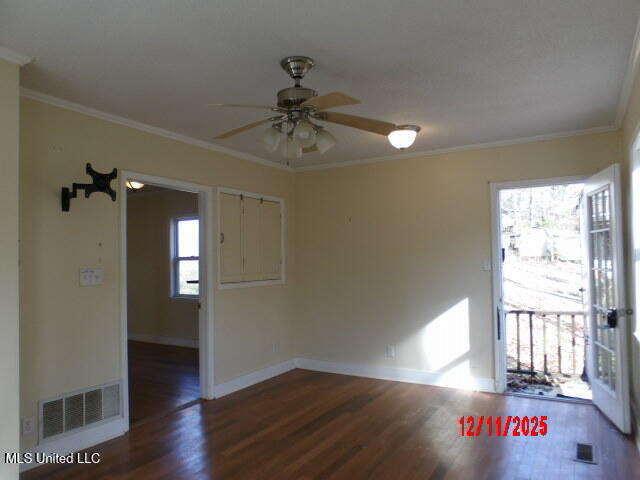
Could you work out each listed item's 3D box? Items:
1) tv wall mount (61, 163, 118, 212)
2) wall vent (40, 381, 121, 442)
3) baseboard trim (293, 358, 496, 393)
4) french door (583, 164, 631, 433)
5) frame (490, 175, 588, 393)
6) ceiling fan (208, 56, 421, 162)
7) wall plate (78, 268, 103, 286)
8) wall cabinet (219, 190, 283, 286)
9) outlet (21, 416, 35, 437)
[{"bbox_3d":[-1.656,-0.366,3.180,0.350,0.300,0.230,-2,-2,31],"label":"tv wall mount"},{"bbox_3d":[-1.732,1.265,3.275,0.025,0.300,0.630,-2,-2,31],"label":"wall vent"},{"bbox_3d":[0.729,1.501,5.037,2.390,0.130,0.020,-2,-2,31],"label":"baseboard trim"},{"bbox_3d":[2.384,0.458,3.709,0.045,2.030,0.710,-2,-2,15],"label":"french door"},{"bbox_3d":[2.146,0.462,4.269,0.890,2.100,0.130,-2,-2,31],"label":"frame"},{"bbox_3d":[-0.142,-0.766,2.602,1.190,0.610,1.190,-2,-2,31],"label":"ceiling fan"},{"bbox_3d":[-1.722,0.284,3.360,0.015,0.122,0.178,-2,-2,31],"label":"wall plate"},{"bbox_3d":[-0.760,0.000,4.946,0.100,0.980,1.100,-3,-3,32],"label":"wall cabinet"},{"bbox_3d":[-1.932,1.233,2.943,0.015,0.117,0.073,-2,-2,31],"label":"outlet"}]

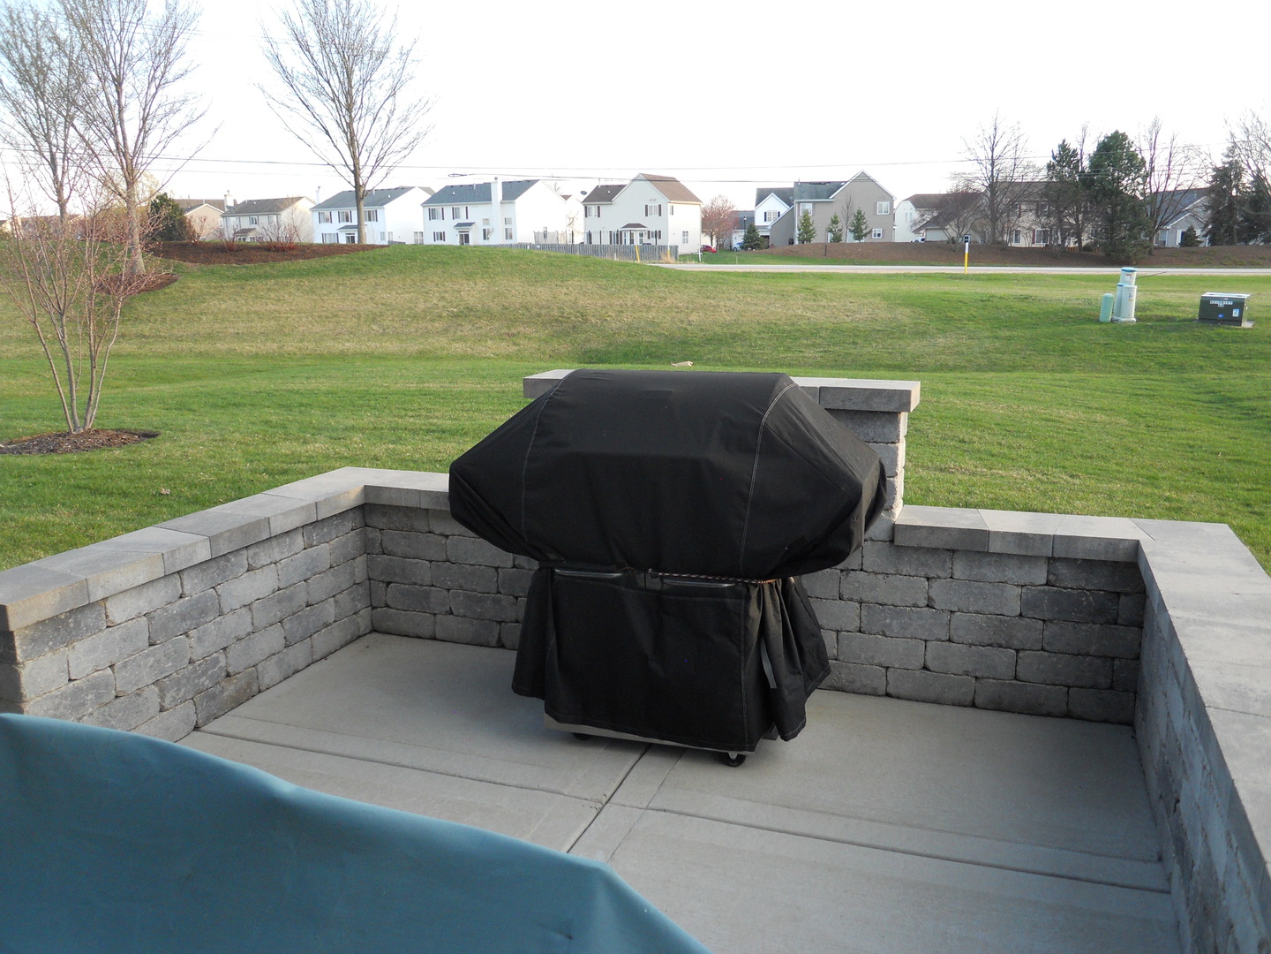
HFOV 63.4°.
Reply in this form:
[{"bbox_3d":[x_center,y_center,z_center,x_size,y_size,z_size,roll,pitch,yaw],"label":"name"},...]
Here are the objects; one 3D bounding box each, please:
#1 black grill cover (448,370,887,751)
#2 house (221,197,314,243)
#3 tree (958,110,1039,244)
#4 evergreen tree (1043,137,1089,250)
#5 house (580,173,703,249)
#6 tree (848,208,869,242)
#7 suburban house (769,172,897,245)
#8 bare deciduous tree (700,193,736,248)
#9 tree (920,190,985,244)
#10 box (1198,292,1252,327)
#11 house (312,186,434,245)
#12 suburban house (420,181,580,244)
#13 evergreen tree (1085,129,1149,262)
[{"bbox_3d":[0.100,0.233,3.399,1.362,1.147,0.643,4,13,20],"label":"black grill cover"},{"bbox_3d":[-51.812,-36.252,147.923,12.890,8.200,9.040,7,15,32],"label":"house"},{"bbox_3d":[24.710,-20.248,70.000,4.973,8.961,4.973,4,14,18],"label":"tree"},{"bbox_3d":[27.214,-17.829,65.000,2.664,6.914,2.664,4,14,22],"label":"evergreen tree"},{"bbox_3d":[1.111,-29.805,117.512,10.860,8.800,10.460,5,14,25],"label":"house"},{"bbox_3d":[19.851,-22.322,91.377,1.900,3.000,1.900,2,13,12],"label":"tree"},{"bbox_3d":[21.651,-28.541,111.463,13.200,8.300,11.500,2,13,13],"label":"suburban house"},{"bbox_3d":[11.494,-36.062,145.668,5.700,7.920,5.700,0,13,4],"label":"bare deciduous tree"},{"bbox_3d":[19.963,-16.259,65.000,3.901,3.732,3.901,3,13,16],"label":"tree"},{"bbox_3d":[11.647,-3.323,20.288,0.770,0.600,0.740,9,16,36],"label":"box"},{"bbox_3d":[-34.076,-34.264,137.498,12.800,8.300,11.000,7,15,32],"label":"house"},{"bbox_3d":[-17.128,-31.535,124.968,14.090,8.300,10.630,7,15,30],"label":"suburban house"},{"bbox_3d":[27.693,-16.098,58.972,3.750,7.150,3.750,5,14,24],"label":"evergreen tree"}]

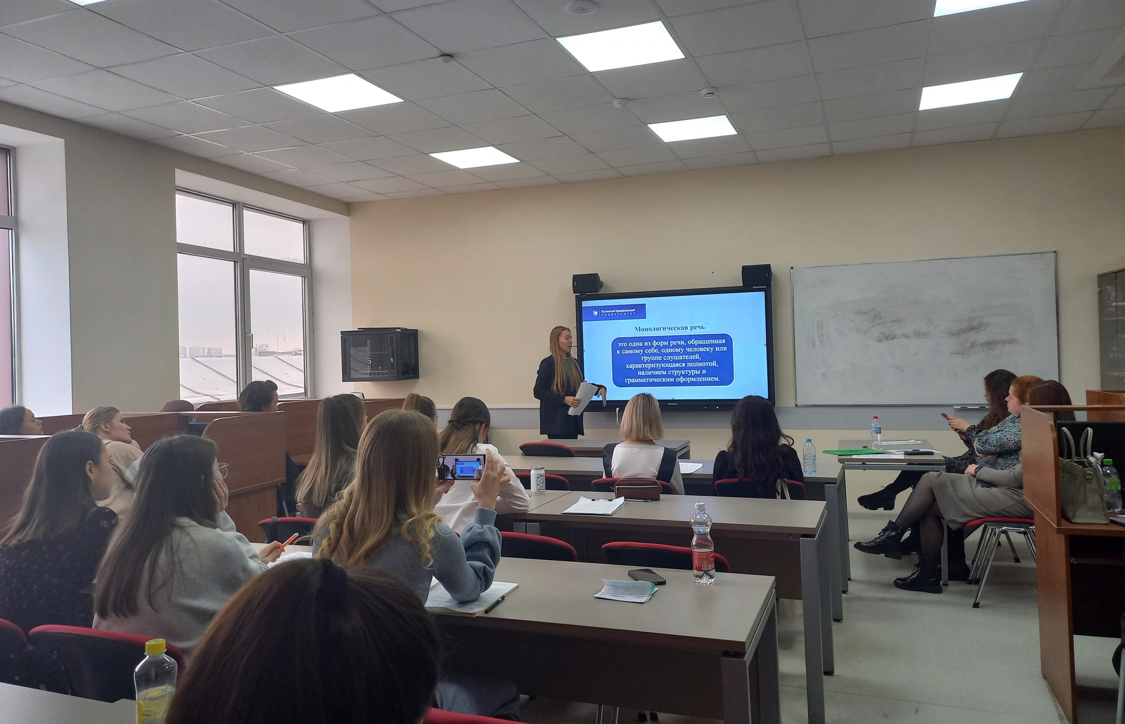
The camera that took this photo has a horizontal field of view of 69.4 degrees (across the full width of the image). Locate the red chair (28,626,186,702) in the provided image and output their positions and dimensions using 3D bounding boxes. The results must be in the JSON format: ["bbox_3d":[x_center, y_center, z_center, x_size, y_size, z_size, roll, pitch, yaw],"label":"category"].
[{"bbox_3d":[-0.950,1.043,2.110,0.500,0.820,0.550,-2,0,22],"label":"red chair"}]

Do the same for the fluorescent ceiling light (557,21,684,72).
[{"bbox_3d":[0.328,-1.706,4.329,0.590,0.050,0.590,-2,0,21],"label":"fluorescent ceiling light"}]

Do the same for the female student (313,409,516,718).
[{"bbox_3d":[-0.360,0.784,2.087,0.500,1.310,0.750,-2,0,18],"label":"female student"}]

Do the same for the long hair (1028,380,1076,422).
[{"bbox_3d":[2.680,0.285,4.456,0.260,0.420,0.220,-2,0,22],"label":"long hair"}]

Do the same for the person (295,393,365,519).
[{"bbox_3d":[-0.910,0.802,3.674,0.480,1.300,0.720,-1,1,29],"label":"person"}]

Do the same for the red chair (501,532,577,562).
[{"bbox_3d":[-0.055,1.016,3.131,0.480,0.810,0.550,-2,0,21],"label":"red chair"}]

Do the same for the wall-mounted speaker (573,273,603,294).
[{"bbox_3d":[0.232,-0.725,7.516,0.250,0.175,0.160,-2,0,18],"label":"wall-mounted speaker"}]

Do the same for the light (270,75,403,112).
[{"bbox_3d":[-1.351,-1.647,4.978,0.580,0.040,0.580,-2,0,21],"label":"light"}]

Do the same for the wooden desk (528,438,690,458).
[{"bbox_3d":[0.373,1.016,6.421,1.230,0.750,0.600,-2,0,21],"label":"wooden desk"}]

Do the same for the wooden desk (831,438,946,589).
[{"bbox_3d":[2.154,0.946,5.397,0.600,0.755,1.180,-2,0,19],"label":"wooden desk"}]

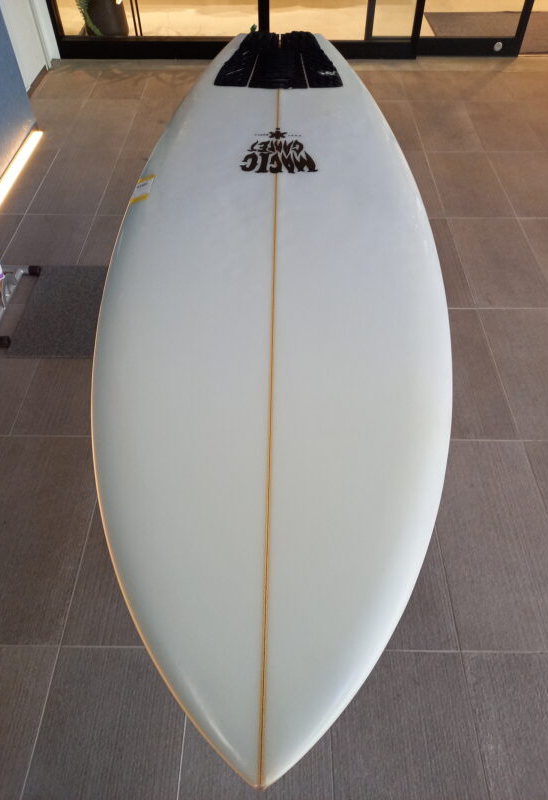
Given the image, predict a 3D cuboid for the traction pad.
[{"bbox_3d":[0.014,-0.888,1.500,0.315,0.037,0.285,1,51,0],"label":"traction pad"}]

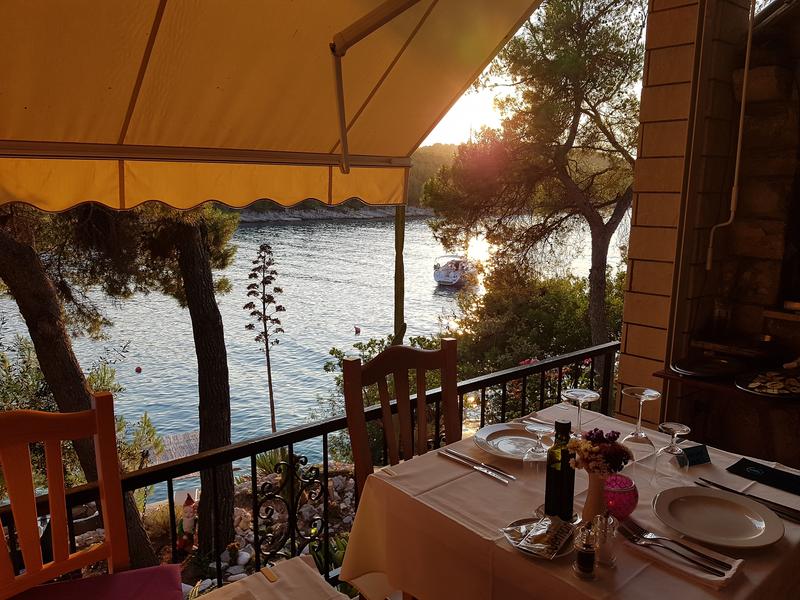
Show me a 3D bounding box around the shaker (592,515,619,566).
[{"bbox_3d":[0.373,0.433,1.083,0.045,0.088,0.045,0,10,0],"label":"shaker"}]

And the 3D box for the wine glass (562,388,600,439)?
[{"bbox_3d":[0.407,0.318,1.374,0.090,0.212,0.090,0,10,0],"label":"wine glass"}]

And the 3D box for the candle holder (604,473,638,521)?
[{"bbox_3d":[0.451,0.410,1.233,0.083,0.080,0.083,0,10,0],"label":"candle holder"}]

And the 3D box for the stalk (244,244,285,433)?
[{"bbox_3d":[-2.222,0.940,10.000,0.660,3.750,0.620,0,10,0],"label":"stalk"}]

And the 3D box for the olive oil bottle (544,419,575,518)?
[{"bbox_3d":[0.328,0.346,1.220,0.051,0.210,0.051,-6,12,-29],"label":"olive oil bottle"}]

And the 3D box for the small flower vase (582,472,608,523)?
[{"bbox_3d":[0.401,0.398,1.226,0.052,0.106,0.052,0,10,0],"label":"small flower vase"}]

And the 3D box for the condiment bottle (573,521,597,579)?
[{"bbox_3d":[0.326,0.438,1.049,0.046,0.090,0.046,0,10,0],"label":"condiment bottle"}]

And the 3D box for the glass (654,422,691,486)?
[{"bbox_3d":[0.629,0.359,1.388,0.080,0.128,0.080,0,10,0],"label":"glass"}]

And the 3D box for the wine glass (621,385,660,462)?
[{"bbox_3d":[0.546,0.318,1.380,0.090,0.212,0.090,0,10,0],"label":"wine glass"}]

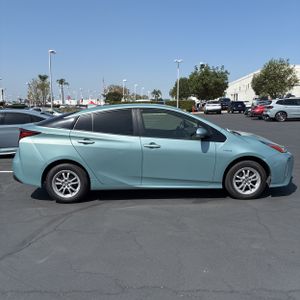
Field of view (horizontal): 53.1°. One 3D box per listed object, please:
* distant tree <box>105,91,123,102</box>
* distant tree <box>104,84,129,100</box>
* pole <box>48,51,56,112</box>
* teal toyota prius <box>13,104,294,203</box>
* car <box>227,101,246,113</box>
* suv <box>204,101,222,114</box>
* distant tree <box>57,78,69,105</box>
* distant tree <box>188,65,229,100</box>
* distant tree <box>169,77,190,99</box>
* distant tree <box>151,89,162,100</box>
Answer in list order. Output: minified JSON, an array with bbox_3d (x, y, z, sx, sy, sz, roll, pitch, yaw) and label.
[{"bbox_3d":[-9.775,-13.627,80.860,4.689,4.691,4.689,0,9,0],"label":"distant tree"},{"bbox_3d":[-9.888,-16.106,90.592,7.347,6.551,7.347,0,9,0],"label":"distant tree"},{"bbox_3d":[-11.824,-8.328,37.151,0.912,7.886,0.500,0,9,0],"label":"pole"},{"bbox_3d":[0.096,-0.071,5.272,4.570,1.480,1.800,-1,9,-2],"label":"teal toyota prius"},{"bbox_3d":[12.451,-6.198,42.934,1.970,1.750,4.800,1,9,9],"label":"car"},{"bbox_3d":[8.415,-5.751,40.428,1.920,1.670,4.700,1,9,8],"label":"suv"},{"bbox_3d":[-26.137,-17.053,90.436,3.586,8.552,3.586,0,9,0],"label":"distant tree"},{"bbox_3d":[9.900,-10.588,50.976,6.705,7.923,6.705,0,9,0],"label":"distant tree"},{"bbox_3d":[5.749,-10.672,57.036,4.424,6.217,4.424,0,9,0],"label":"distant tree"},{"bbox_3d":[2.555,-20.589,118.236,4.310,6.711,4.310,0,9,0],"label":"distant tree"}]

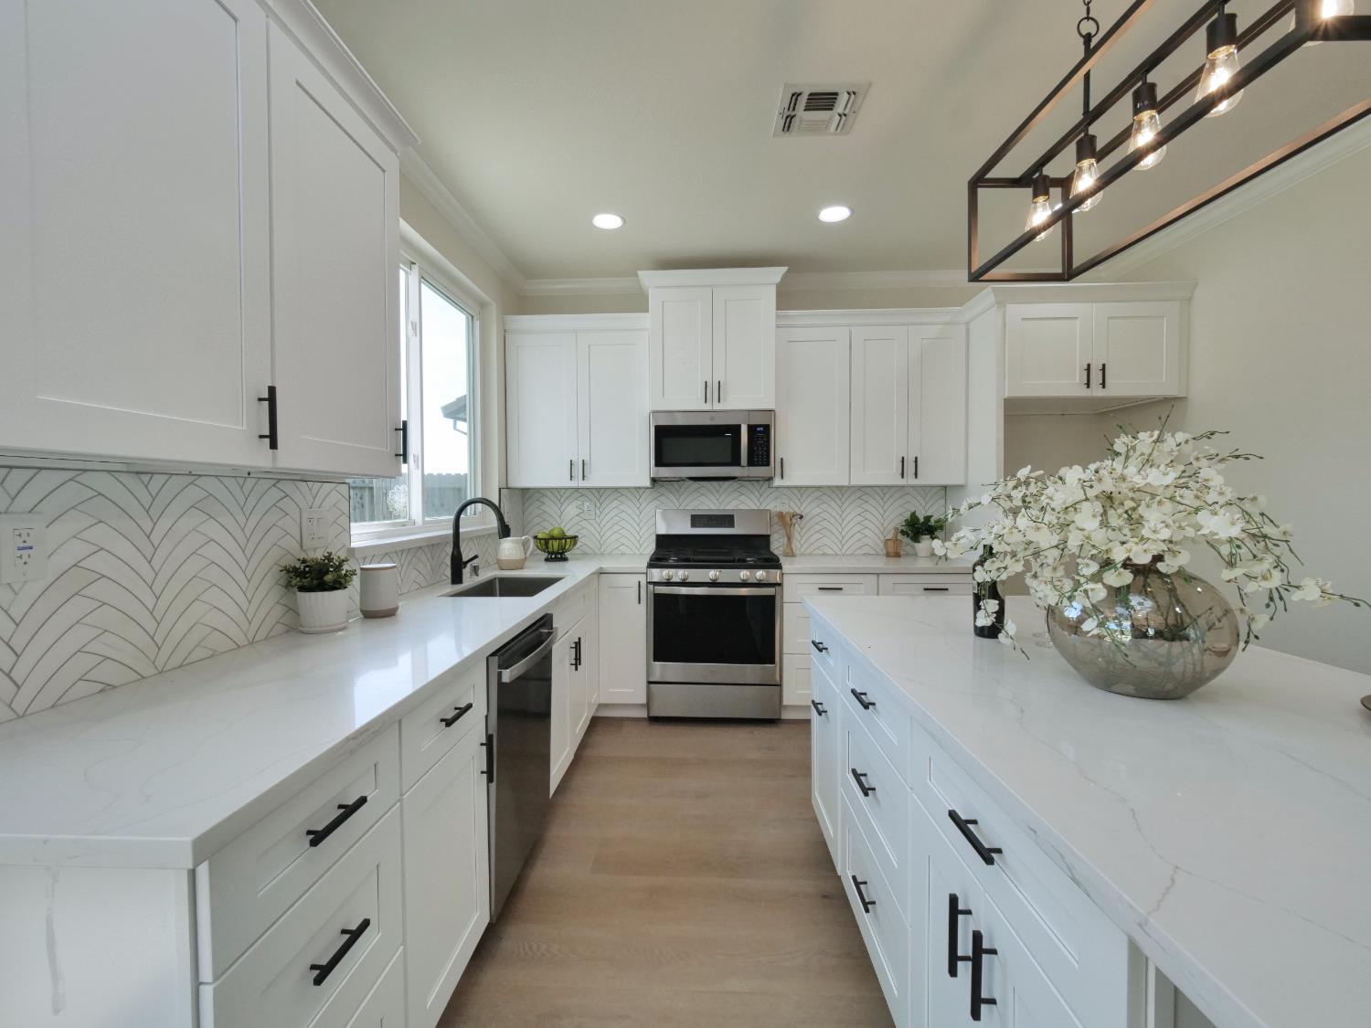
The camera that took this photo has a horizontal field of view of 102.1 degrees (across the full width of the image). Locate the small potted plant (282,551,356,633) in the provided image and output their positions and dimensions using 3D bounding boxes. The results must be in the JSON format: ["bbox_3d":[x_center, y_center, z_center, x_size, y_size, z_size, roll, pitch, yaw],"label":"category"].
[{"bbox_3d":[-1.097,0.235,1.679,0.186,0.231,0.191,0,1,2],"label":"small potted plant"}]

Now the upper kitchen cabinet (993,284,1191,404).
[{"bbox_3d":[2.205,-0.944,3.344,1.085,0.593,0.733,0,2,2],"label":"upper kitchen cabinet"}]

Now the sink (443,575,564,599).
[{"bbox_3d":[-0.812,0.439,2.590,0.417,0.211,0.704,0,1,2],"label":"sink"}]

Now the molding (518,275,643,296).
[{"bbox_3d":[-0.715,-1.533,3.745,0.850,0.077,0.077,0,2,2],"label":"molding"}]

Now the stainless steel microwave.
[{"bbox_3d":[0.175,-0.430,3.625,0.760,0.422,0.422,0,1,2],"label":"stainless steel microwave"}]

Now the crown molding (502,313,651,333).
[{"bbox_3d":[-0.676,-1.175,3.413,0.903,0.079,0.077,0,2,2],"label":"crown molding"}]

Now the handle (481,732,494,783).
[{"bbox_3d":[-0.537,0.662,1.500,0.034,0.136,0.012,0,2,2],"label":"handle"}]

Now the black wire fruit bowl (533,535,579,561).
[{"bbox_3d":[-0.838,0.223,3.601,0.281,0.161,0.281,0,1,0],"label":"black wire fruit bowl"}]

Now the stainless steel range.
[{"bbox_3d":[0.176,0.592,3.466,0.764,1.221,0.729,0,1,2],"label":"stainless steel range"}]

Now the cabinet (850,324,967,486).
[{"bbox_3d":[1.376,-0.674,3.573,0.713,0.998,0.335,0,2,2],"label":"cabinet"}]

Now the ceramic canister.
[{"bbox_3d":[-1.034,0.254,1.868,0.115,0.173,0.115,0,2,2],"label":"ceramic canister"}]

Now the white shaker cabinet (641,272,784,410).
[{"bbox_3d":[0.174,-1.064,3.585,0.904,0.828,0.472,0,1,2],"label":"white shaker cabinet"}]

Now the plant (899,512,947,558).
[{"bbox_3d":[1.554,0.133,3.622,0.300,0.301,0.255,0,2,2],"label":"plant"}]

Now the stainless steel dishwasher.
[{"bbox_3d":[-0.797,0.795,1.867,0.618,0.819,0.598,0,1,2],"label":"stainless steel dishwasher"}]

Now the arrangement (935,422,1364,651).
[{"bbox_3d":[0.915,0.039,1.150,0.673,0.462,0.583,0,1,2],"label":"arrangement"}]

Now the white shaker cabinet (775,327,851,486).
[{"bbox_3d":[0.788,-0.666,3.589,0.465,0.986,0.335,0,2,2],"label":"white shaker cabinet"}]

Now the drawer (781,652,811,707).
[{"bbox_3d":[0.840,0.948,3.433,0.532,0.295,0.500,0,2,2],"label":"drawer"}]

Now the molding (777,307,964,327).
[{"bbox_3d":[1.142,-1.213,3.423,1.154,0.080,0.075,0,1,2],"label":"molding"}]

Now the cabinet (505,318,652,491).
[{"bbox_3d":[-0.674,-0.711,3.669,0.920,1.075,0.372,0,1,2],"label":"cabinet"}]

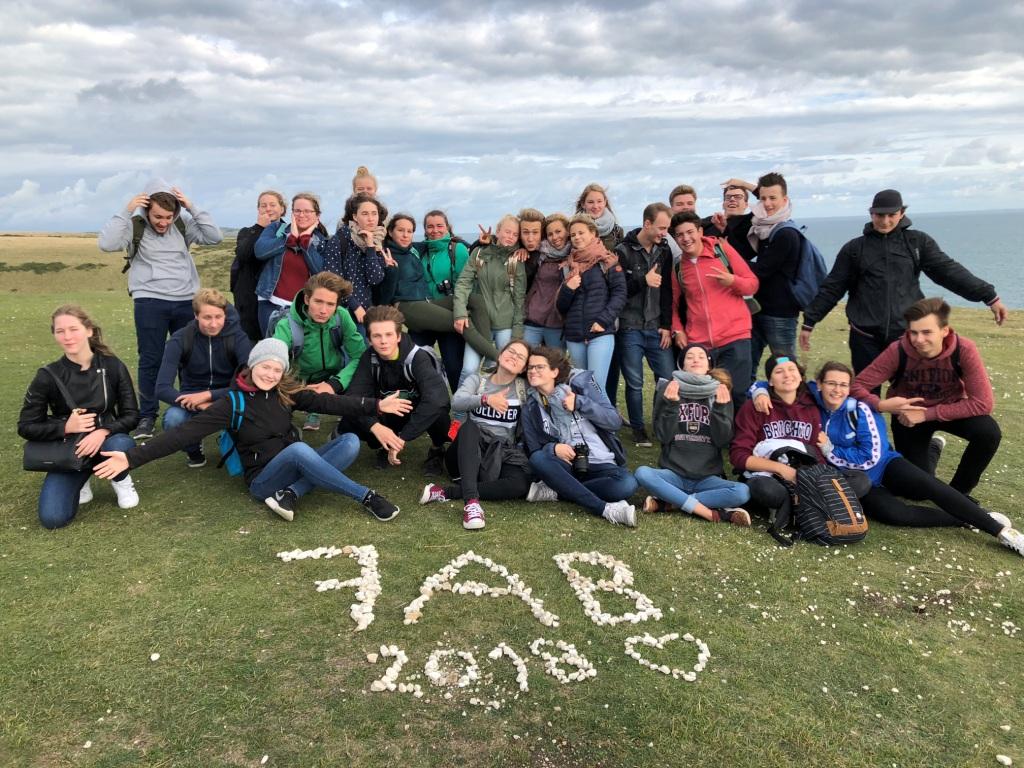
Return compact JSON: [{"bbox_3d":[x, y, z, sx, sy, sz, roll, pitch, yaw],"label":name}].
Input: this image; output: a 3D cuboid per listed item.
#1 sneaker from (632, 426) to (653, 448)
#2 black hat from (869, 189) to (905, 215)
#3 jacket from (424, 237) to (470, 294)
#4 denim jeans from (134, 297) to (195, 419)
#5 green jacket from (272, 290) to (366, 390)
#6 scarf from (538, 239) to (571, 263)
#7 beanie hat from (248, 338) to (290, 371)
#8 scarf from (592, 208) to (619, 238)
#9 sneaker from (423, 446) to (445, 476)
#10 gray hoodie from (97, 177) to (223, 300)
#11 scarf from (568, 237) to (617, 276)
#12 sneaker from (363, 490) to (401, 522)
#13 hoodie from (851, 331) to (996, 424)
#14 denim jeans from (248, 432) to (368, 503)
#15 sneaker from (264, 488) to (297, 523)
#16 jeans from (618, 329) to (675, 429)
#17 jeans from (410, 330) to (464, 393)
[{"bbox_3d":[0.890,0.365,5.650,0.100,0.110,0.270,-3,11,-7],"label":"sneaker"},{"bbox_3d":[2.199,-1.073,4.870,0.190,0.140,0.250,2,24,25],"label":"black hat"},{"bbox_3d":[-0.502,-0.847,6.350,0.460,0.620,0.320,-1,11,0],"label":"jacket"},{"bbox_3d":[-2.356,-0.213,5.600,0.380,0.920,0.270,-4,11,-11],"label":"denim jeans"},{"bbox_3d":[-1.156,-0.244,5.000,0.540,0.570,0.440,-3,11,-9],"label":"green jacket"},{"bbox_3d":[0.285,-0.874,5.420,0.250,0.170,0.220,-2,11,3],"label":"scarf"},{"bbox_3d":[-1.206,-0.147,4.120,0.200,0.175,0.220,-6,4,-11],"label":"beanie hat"},{"bbox_3d":[0.677,-1.194,6.200,0.270,0.220,0.240,-2,11,-6],"label":"scarf"},{"bbox_3d":[-0.482,0.482,5.150,0.110,0.130,0.280,1,11,12],"label":"sneaker"},{"bbox_3d":[-2.355,-0.968,5.550,0.780,0.800,0.460,-7,11,-21],"label":"gray hoodie"},{"bbox_3d":[0.501,-0.793,5.150,0.290,0.240,0.230,1,11,14],"label":"scarf"},{"bbox_3d":[-0.649,0.604,4.120,0.100,0.110,0.270,-12,15,-44],"label":"sneaker"},{"bbox_3d":[2.047,-0.037,4.130,0.620,0.500,0.460,4,13,33],"label":"hoodie"},{"bbox_3d":[-1.052,0.426,4.280,0.560,0.360,0.520,4,12,30],"label":"denim jeans"},{"bbox_3d":[-1.193,0.626,4.270,0.100,0.110,0.265,38,-4,-43],"label":"sneaker"},{"bbox_3d":[0.902,-0.094,5.596,0.400,0.900,0.320,-5,11,-11],"label":"jeans"},{"bbox_3d":[-0.554,-0.127,5.912,0.380,0.890,0.270,-3,11,0],"label":"jeans"}]

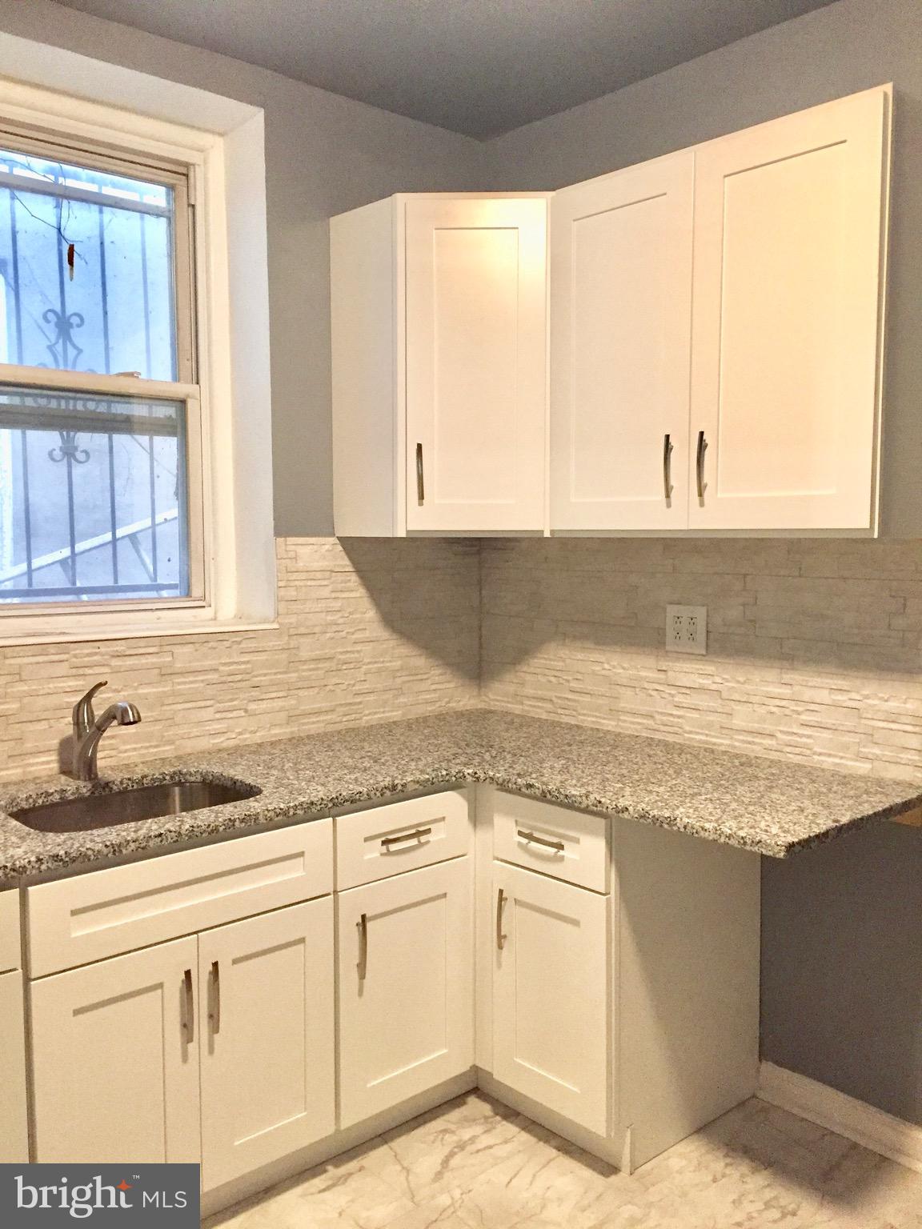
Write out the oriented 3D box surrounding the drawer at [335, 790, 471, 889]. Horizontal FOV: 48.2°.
[{"bbox_3d":[-0.289,0.526,2.647,0.408,0.172,0.495,-4,5,-43],"label":"drawer"}]

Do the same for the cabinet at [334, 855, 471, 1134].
[{"bbox_3d":[-0.315,0.893,2.706,0.413,0.557,0.585,-4,5,-43],"label":"cabinet"}]

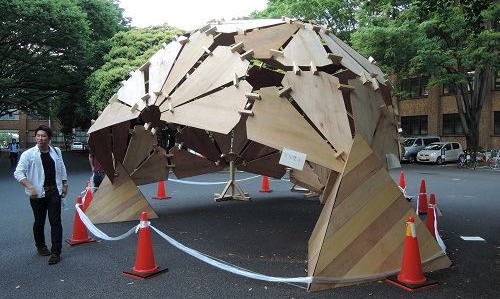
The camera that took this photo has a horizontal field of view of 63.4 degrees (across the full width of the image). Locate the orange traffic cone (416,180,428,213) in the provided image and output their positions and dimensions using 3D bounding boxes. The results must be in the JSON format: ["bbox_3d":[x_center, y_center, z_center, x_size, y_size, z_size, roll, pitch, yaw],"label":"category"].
[{"bbox_3d":[3.663,0.992,8.520,0.370,0.700,0.370,0,1,-6],"label":"orange traffic cone"}]

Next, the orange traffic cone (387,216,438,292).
[{"bbox_3d":[1.703,1.052,4.263,0.370,0.700,0.370,-1,1,-27],"label":"orange traffic cone"}]

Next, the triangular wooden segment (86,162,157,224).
[{"bbox_3d":[-2.812,0.817,8.368,1.516,1.148,1.208,-1,1,-28],"label":"triangular wooden segment"}]

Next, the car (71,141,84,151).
[{"bbox_3d":[-30.750,-0.500,72.000,1.700,1.460,4.400,-1,1,-27],"label":"car"}]

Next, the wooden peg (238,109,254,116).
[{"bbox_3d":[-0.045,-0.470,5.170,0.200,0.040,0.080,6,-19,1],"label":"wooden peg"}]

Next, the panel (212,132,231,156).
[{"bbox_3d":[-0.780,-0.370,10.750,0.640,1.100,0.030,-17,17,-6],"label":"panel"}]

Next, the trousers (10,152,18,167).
[{"bbox_3d":[-14.150,0.620,24.300,0.400,0.880,0.300,-1,1,-27],"label":"trousers"}]

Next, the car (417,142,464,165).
[{"bbox_3d":[13.750,0.270,29.100,3.700,1.500,1.670,-1,1,-30],"label":"car"}]

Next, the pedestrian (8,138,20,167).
[{"bbox_3d":[-14.150,0.230,24.300,0.520,1.700,0.380,-1,1,-27],"label":"pedestrian"}]

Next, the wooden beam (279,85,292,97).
[{"bbox_3d":[0.451,-0.742,5.140,0.220,0.055,0.070,-36,-18,-22],"label":"wooden beam"}]

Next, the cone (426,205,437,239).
[{"bbox_3d":[2.836,1.032,6.267,0.370,0.700,0.370,1,1,45],"label":"cone"}]

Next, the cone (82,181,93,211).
[{"bbox_3d":[-3.457,1.044,8.665,0.370,0.700,0.370,-1,1,-24],"label":"cone"}]

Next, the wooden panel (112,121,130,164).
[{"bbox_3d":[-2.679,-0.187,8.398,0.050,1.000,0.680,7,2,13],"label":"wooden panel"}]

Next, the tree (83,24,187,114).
[{"bbox_3d":[-7.640,-4.400,32.000,10.000,10.900,10.000,0,1,0],"label":"tree"}]

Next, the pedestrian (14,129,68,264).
[{"bbox_3d":[-2.719,0.560,5.296,0.630,1.745,0.420,-1,1,-32],"label":"pedestrian"}]

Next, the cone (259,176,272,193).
[{"bbox_3d":[0.486,0.951,12.527,0.370,0.700,0.370,-1,1,3],"label":"cone"}]

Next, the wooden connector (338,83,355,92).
[{"bbox_3d":[1.345,-0.857,5.650,0.250,0.045,0.090,2,-26,-27],"label":"wooden connector"}]

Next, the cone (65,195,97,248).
[{"bbox_3d":[-2.602,1.069,6.190,0.370,0.700,0.370,-1,1,-38],"label":"cone"}]

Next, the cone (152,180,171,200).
[{"bbox_3d":[-2.443,1.000,11.130,0.370,0.700,0.370,0,1,38],"label":"cone"}]

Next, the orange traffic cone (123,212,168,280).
[{"bbox_3d":[-1.215,1.076,4.682,0.370,0.700,0.370,0,1,33],"label":"orange traffic cone"}]

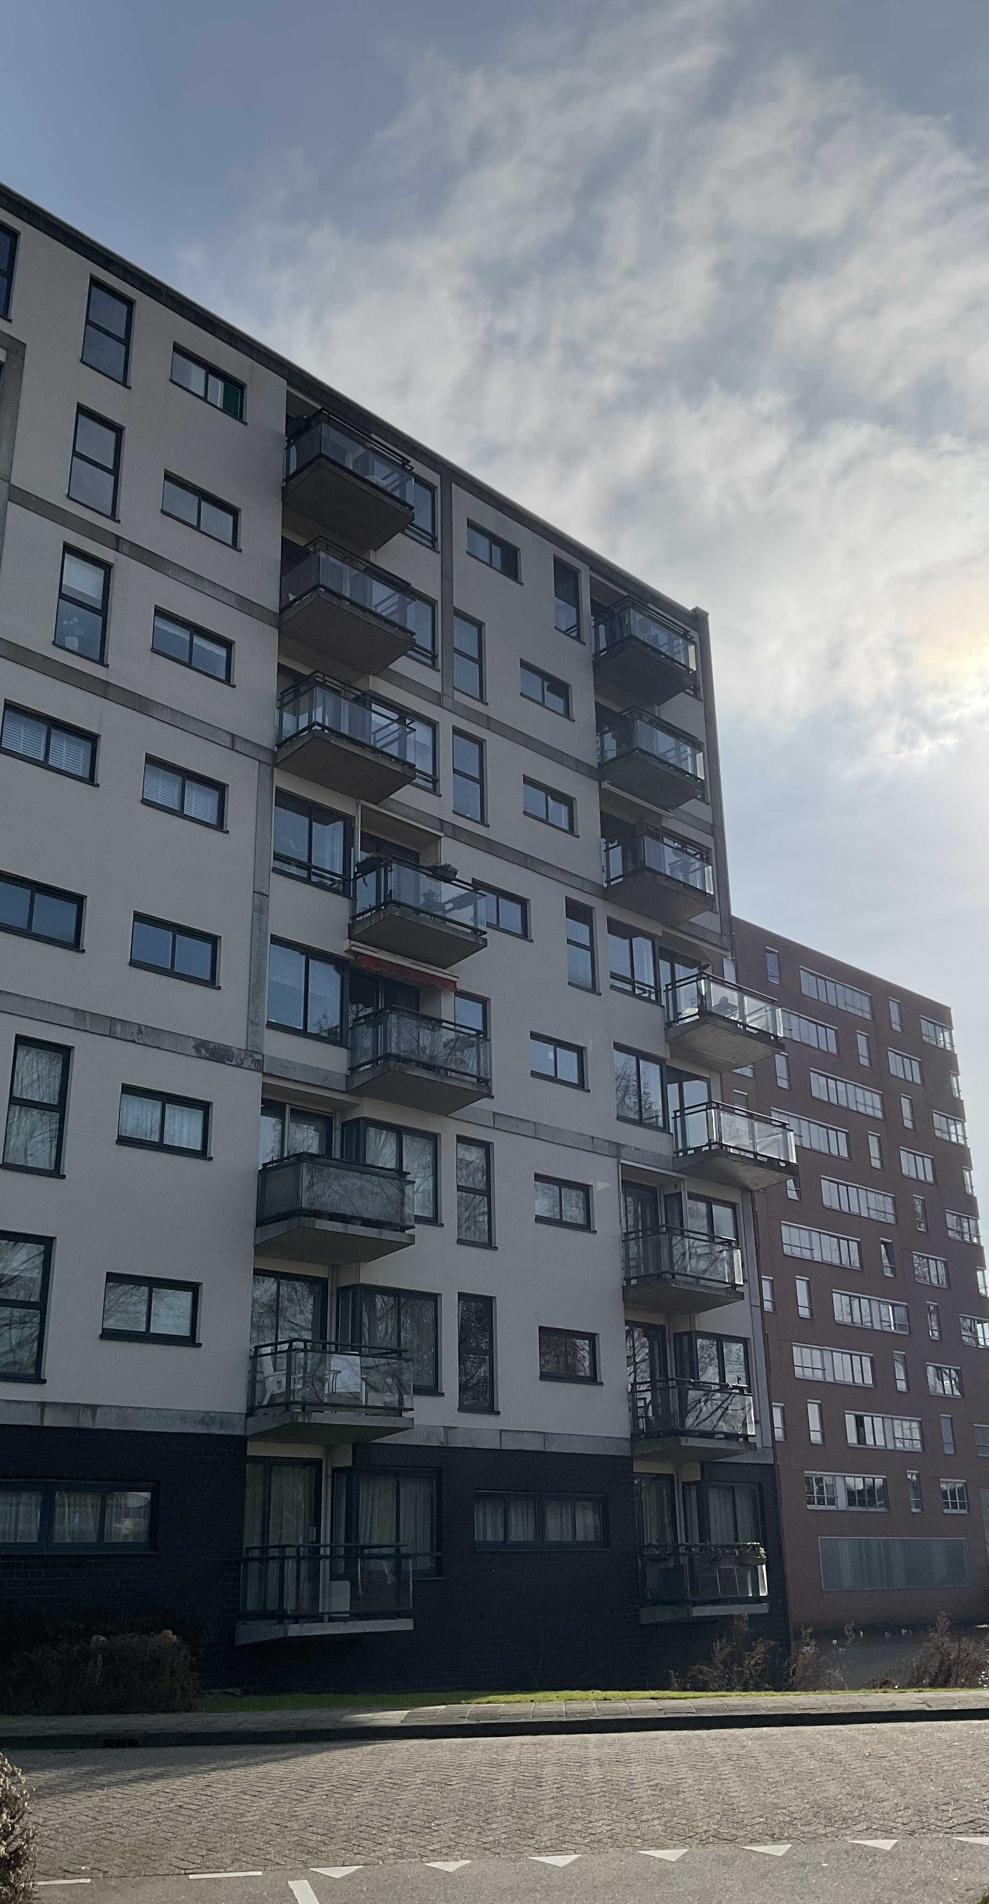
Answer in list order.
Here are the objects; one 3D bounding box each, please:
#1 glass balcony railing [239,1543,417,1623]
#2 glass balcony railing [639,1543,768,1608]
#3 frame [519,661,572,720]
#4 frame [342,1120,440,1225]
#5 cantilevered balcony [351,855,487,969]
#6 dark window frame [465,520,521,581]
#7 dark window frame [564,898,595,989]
[{"bbox_3d":[-2.380,8.979,22.674,2.260,1.000,1.130,19,-29,-42],"label":"glass balcony railing"},{"bbox_3d":[3.657,10.881,27.986,2.153,0.917,1.077,19,-29,-41],"label":"glass balcony railing"},{"bbox_3d":[1.058,-5.331,32.621,1.532,0.825,0.130,19,-29,-41],"label":"frame"},{"bbox_3d":[-1.696,3.755,26.785,1.740,1.570,0.570,19,-29,-42],"label":"frame"},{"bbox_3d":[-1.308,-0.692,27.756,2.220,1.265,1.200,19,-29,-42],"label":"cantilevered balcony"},{"bbox_3d":[-0.024,-8.314,33.243,0.130,0.878,1.550,-21,-29,41],"label":"dark window frame"},{"bbox_3d":[1.666,-0.108,31.478,0.120,1.828,0.830,-20,-28,41],"label":"dark window frame"}]

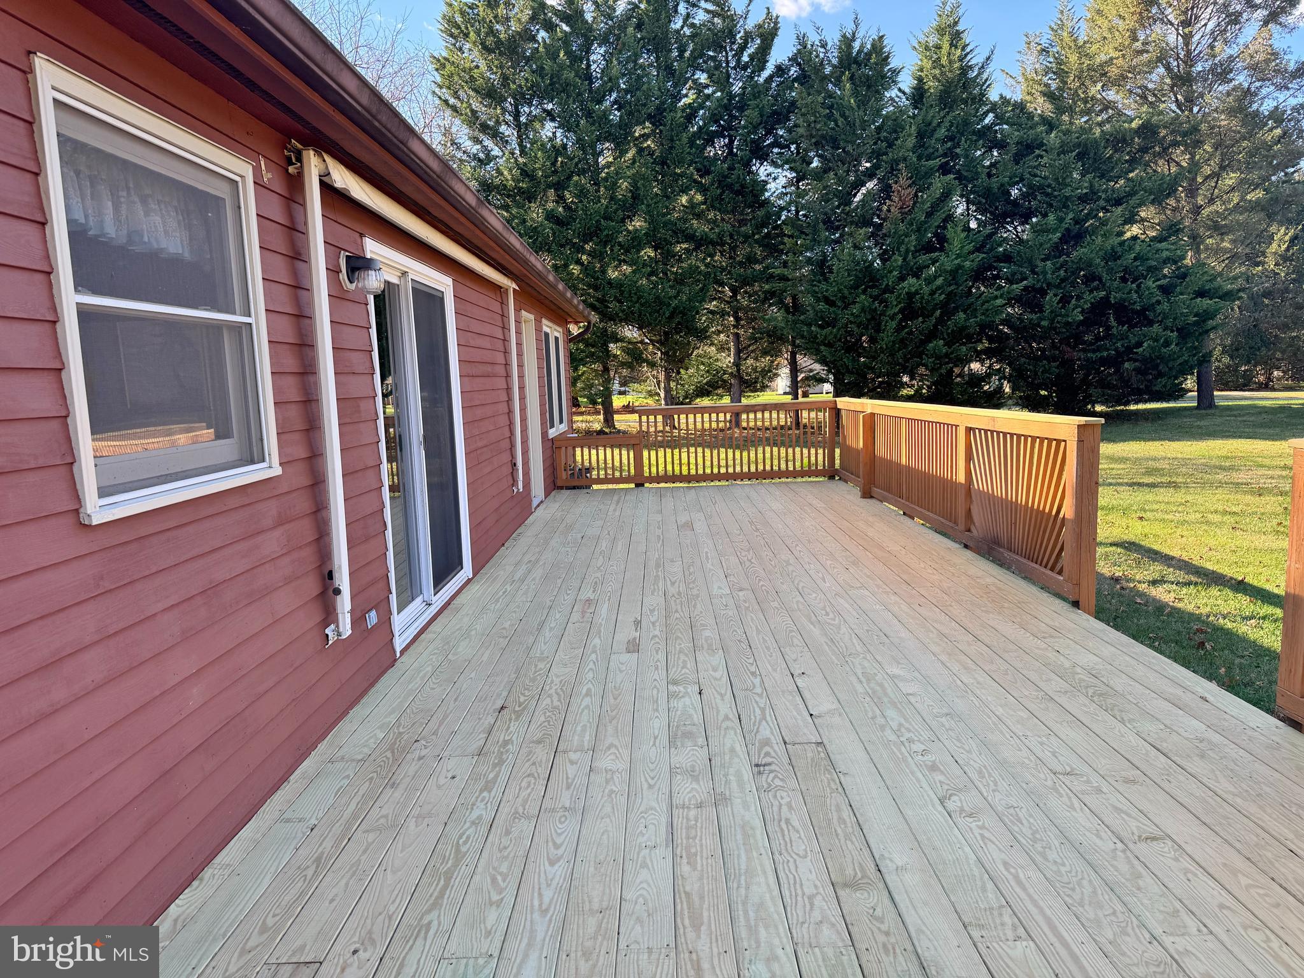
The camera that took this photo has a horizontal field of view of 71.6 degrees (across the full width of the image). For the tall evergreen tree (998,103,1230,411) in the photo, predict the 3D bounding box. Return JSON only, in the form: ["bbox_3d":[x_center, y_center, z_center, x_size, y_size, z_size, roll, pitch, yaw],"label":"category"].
[{"bbox_3d":[15.331,-7.555,30.207,7.800,10.030,7.300,-2,7,1],"label":"tall evergreen tree"}]

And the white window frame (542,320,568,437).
[{"bbox_3d":[-1.321,-1.488,12.299,0.100,1.480,2.250,-2,7,1],"label":"white window frame"}]

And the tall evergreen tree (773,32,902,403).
[{"bbox_3d":[5.762,-7.926,27.705,4.100,11.880,4.100,-2,7,1],"label":"tall evergreen tree"}]

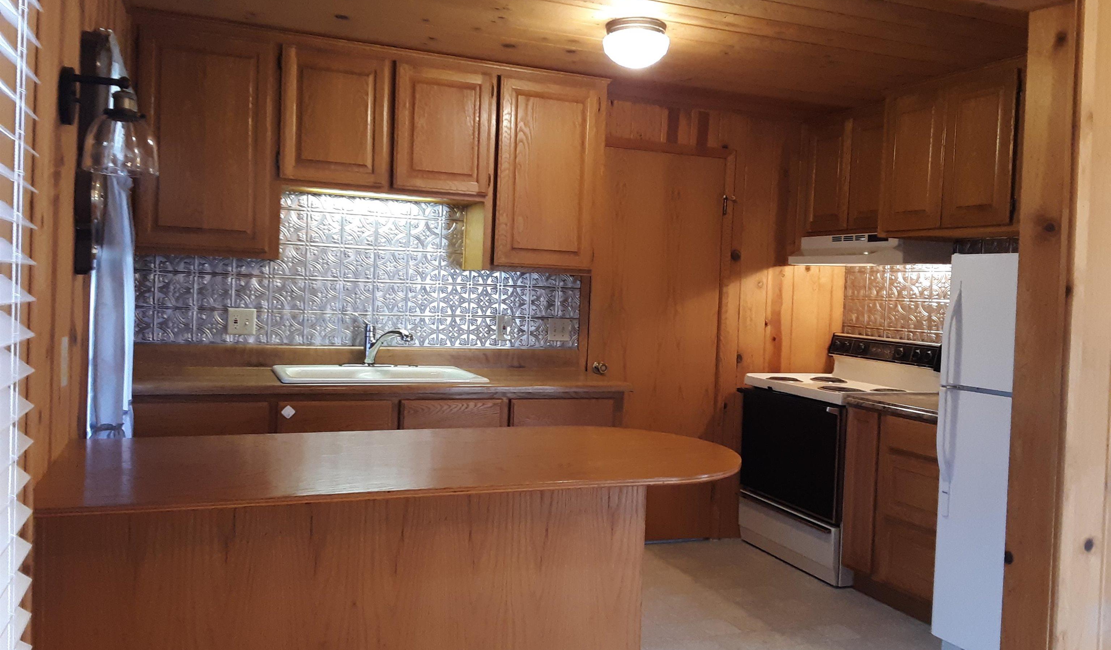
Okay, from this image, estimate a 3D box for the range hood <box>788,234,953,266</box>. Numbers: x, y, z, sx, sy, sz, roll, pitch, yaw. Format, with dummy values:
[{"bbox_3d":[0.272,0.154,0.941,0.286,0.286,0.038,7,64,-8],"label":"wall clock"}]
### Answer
[{"bbox_3d":[1.612,-0.382,4.700,0.444,0.157,0.770,1,3,-23],"label":"range hood"}]

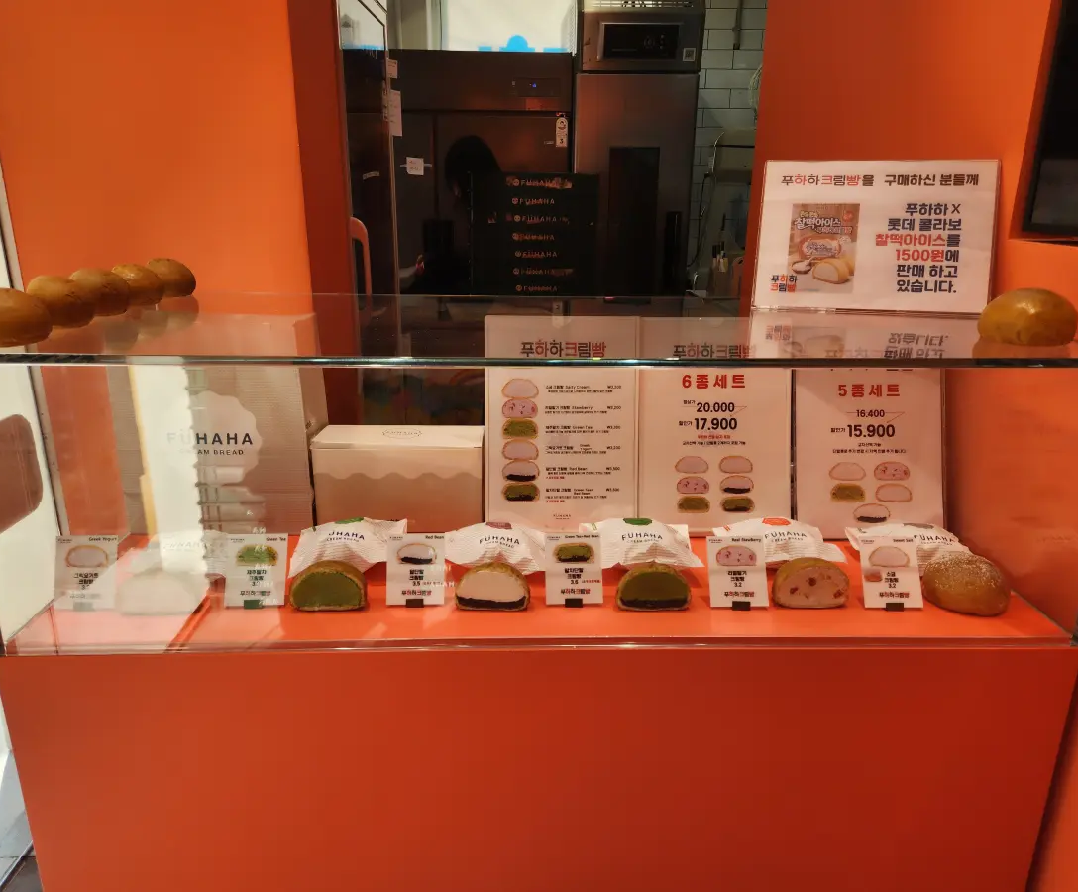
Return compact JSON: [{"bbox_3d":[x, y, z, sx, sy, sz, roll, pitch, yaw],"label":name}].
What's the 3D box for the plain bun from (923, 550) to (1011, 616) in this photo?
[{"bbox_3d":[0.496,0.156,0.920,0.091,0.060,0.085,5,18,13],"label":"plain bun"}]

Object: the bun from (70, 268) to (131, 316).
[{"bbox_3d":[-0.545,-0.192,0.980,0.077,0.054,0.085,0,17,-3],"label":"bun"}]

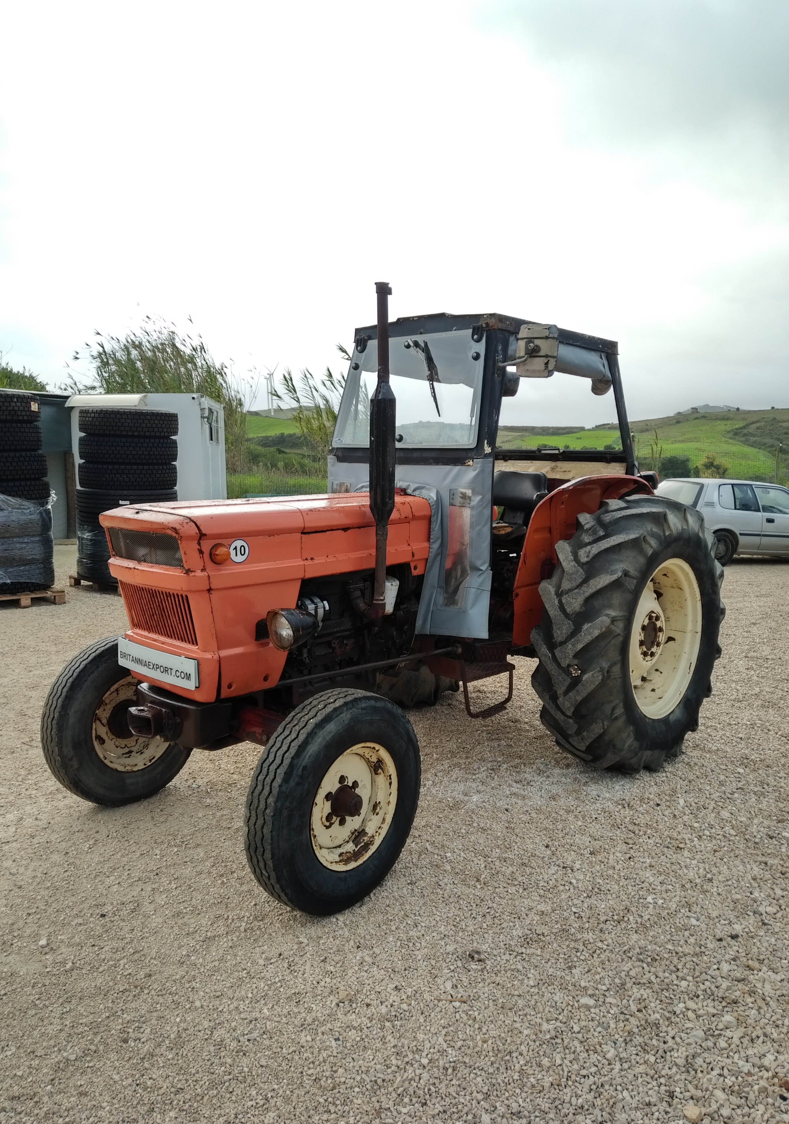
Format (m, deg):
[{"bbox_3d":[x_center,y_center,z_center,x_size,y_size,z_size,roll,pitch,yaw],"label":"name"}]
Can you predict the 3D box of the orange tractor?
[{"bbox_3d":[0.103,-0.063,4.147,2.000,2.270,3.210,6,9,42],"label":"orange tractor"}]

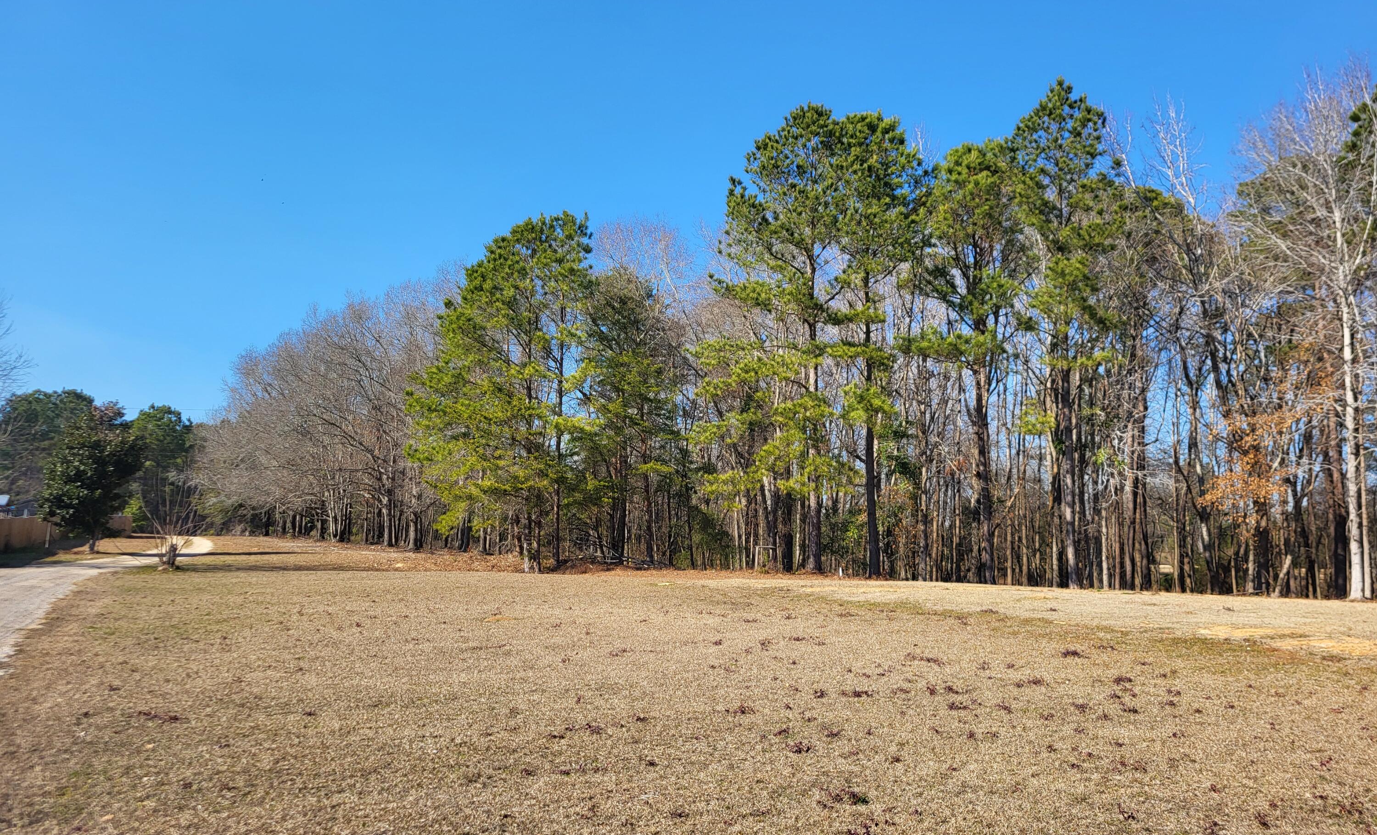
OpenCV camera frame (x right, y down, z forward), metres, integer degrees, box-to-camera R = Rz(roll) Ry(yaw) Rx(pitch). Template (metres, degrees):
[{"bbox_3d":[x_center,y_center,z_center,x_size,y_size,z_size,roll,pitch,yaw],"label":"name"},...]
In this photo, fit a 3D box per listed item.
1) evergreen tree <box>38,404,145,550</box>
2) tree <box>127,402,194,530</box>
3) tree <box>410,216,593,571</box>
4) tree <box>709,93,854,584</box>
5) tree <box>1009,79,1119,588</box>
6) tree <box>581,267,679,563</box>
[{"bbox_3d":[-29.651,2.940,51.316,5.340,7.250,5.180,0,-5,0],"label":"evergreen tree"},{"bbox_3d":[-51.191,4.882,100.542,6.480,12.440,6.480,0,-5,0],"label":"tree"},{"bbox_3d":[-6.469,-0.981,35.540,6.250,12.380,5.930,0,-5,0],"label":"tree"},{"bbox_3d":[3.184,-2.989,36.222,5.050,16.560,5.050,0,-5,0],"label":"tree"},{"bbox_3d":[11.688,-2.784,32.198,3.790,16.020,3.970,0,-5,0],"label":"tree"},{"bbox_3d":[-2.239,-0.173,39.492,4.160,11.300,4.160,0,-5,0],"label":"tree"}]

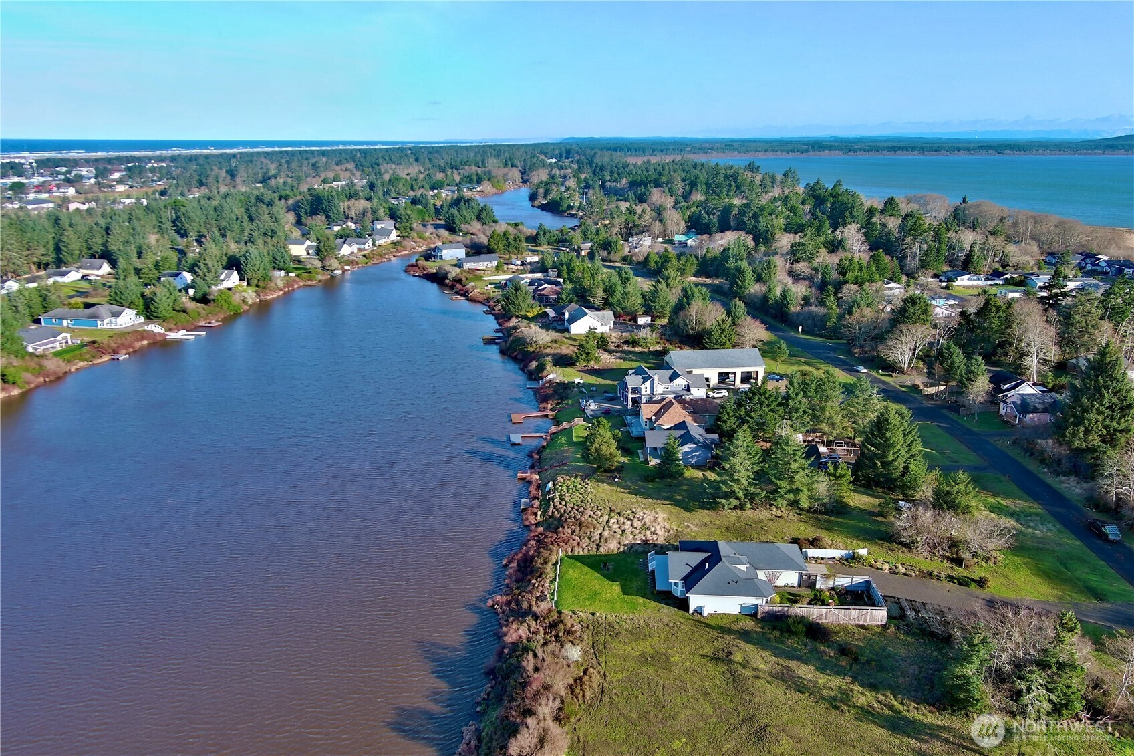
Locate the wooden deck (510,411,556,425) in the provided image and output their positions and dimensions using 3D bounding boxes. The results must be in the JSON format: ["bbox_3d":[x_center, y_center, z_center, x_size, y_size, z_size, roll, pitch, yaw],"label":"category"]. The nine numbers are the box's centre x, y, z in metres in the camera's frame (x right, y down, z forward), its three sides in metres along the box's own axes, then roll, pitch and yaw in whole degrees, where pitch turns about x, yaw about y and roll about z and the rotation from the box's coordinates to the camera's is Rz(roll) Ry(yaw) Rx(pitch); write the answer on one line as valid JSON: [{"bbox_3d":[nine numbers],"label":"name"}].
[{"bbox_3d":[-8.030,9.554,217.057,10.500,1.300,6.700,0,15,-3],"label":"wooden deck"}]

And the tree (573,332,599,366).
[{"bbox_3d":[5.230,-8.330,249.050,7.030,9.700,7.030,0,15,0],"label":"tree"}]

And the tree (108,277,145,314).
[{"bbox_3d":[-162.634,-30.552,335.093,13.370,13.090,13.370,0,15,0],"label":"tree"}]

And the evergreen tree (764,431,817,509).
[{"bbox_3d":[40.076,15.881,161.477,9.470,13.610,9.470,0,15,0],"label":"evergreen tree"}]

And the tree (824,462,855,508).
[{"bbox_3d":[48.867,18.642,162.742,5.070,7.720,5.070,0,15,0],"label":"tree"}]

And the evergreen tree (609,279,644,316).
[{"bbox_3d":[21.127,-29.036,325.029,12.307,12.640,12.307,0,15,0],"label":"evergreen tree"}]

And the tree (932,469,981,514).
[{"bbox_3d":[64.940,18.640,151.190,7.820,7.550,7.820,0,15,0],"label":"tree"}]

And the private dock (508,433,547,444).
[{"bbox_3d":[-8.631,13.687,201.910,8.500,1.000,6.600,0,15,-2],"label":"private dock"}]

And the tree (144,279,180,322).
[{"bbox_3d":[-143.869,-27.829,322.366,12.560,14.480,12.560,0,15,0],"label":"tree"}]

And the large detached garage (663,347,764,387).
[{"bbox_3d":[36.273,-2.989,226.496,22.620,8.270,11.290,-2,15,-8],"label":"large detached garage"}]

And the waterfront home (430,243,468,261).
[{"bbox_3d":[-60.820,-65.010,469.730,15.500,6.900,11.500,-9,17,-31],"label":"waterfront home"}]

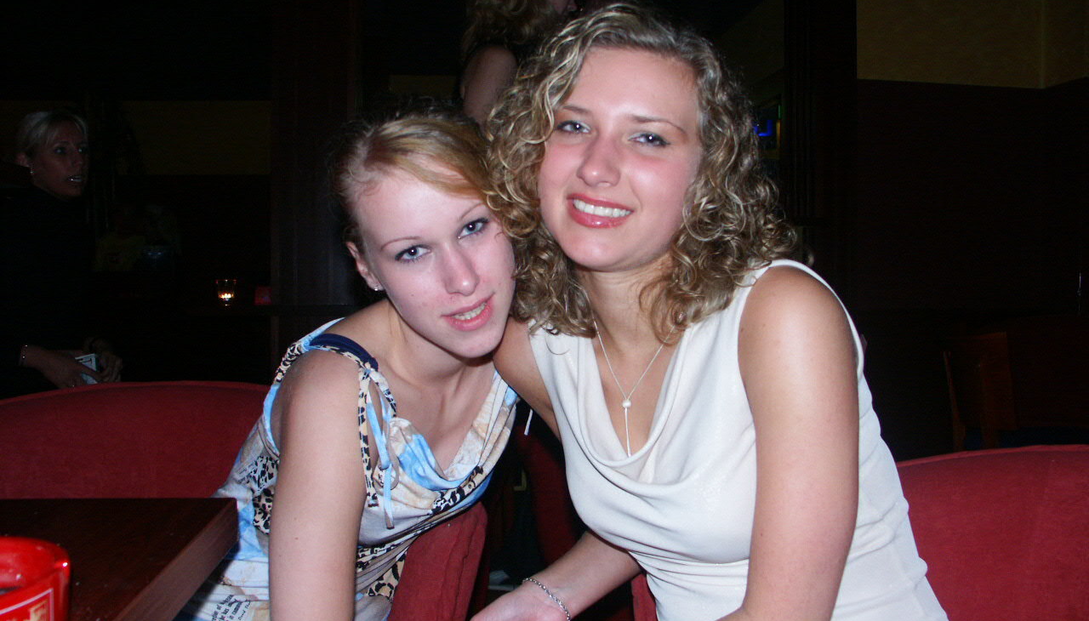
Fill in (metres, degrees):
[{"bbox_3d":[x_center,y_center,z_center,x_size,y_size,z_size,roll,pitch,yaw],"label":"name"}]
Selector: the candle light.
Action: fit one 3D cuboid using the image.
[{"bbox_3d":[-1.157,-0.062,3.200,0.077,0.101,0.077,0,0,0],"label":"candle light"}]

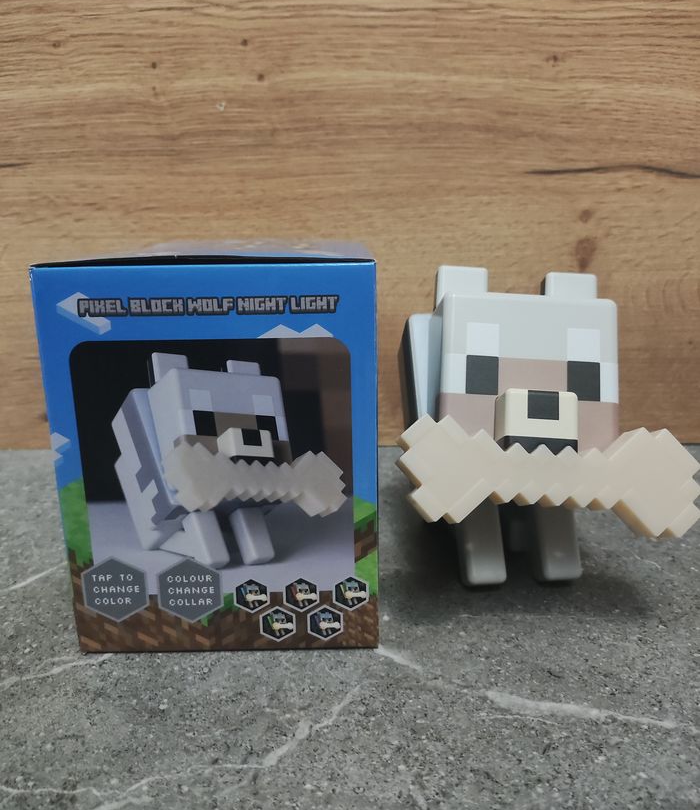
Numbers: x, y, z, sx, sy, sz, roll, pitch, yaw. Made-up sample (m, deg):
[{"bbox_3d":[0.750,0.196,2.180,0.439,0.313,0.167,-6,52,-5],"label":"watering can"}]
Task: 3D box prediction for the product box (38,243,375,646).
[{"bbox_3d":[-0.051,0.008,0.319,0.121,0.157,0.133,-1,15,0],"label":"product box"}]

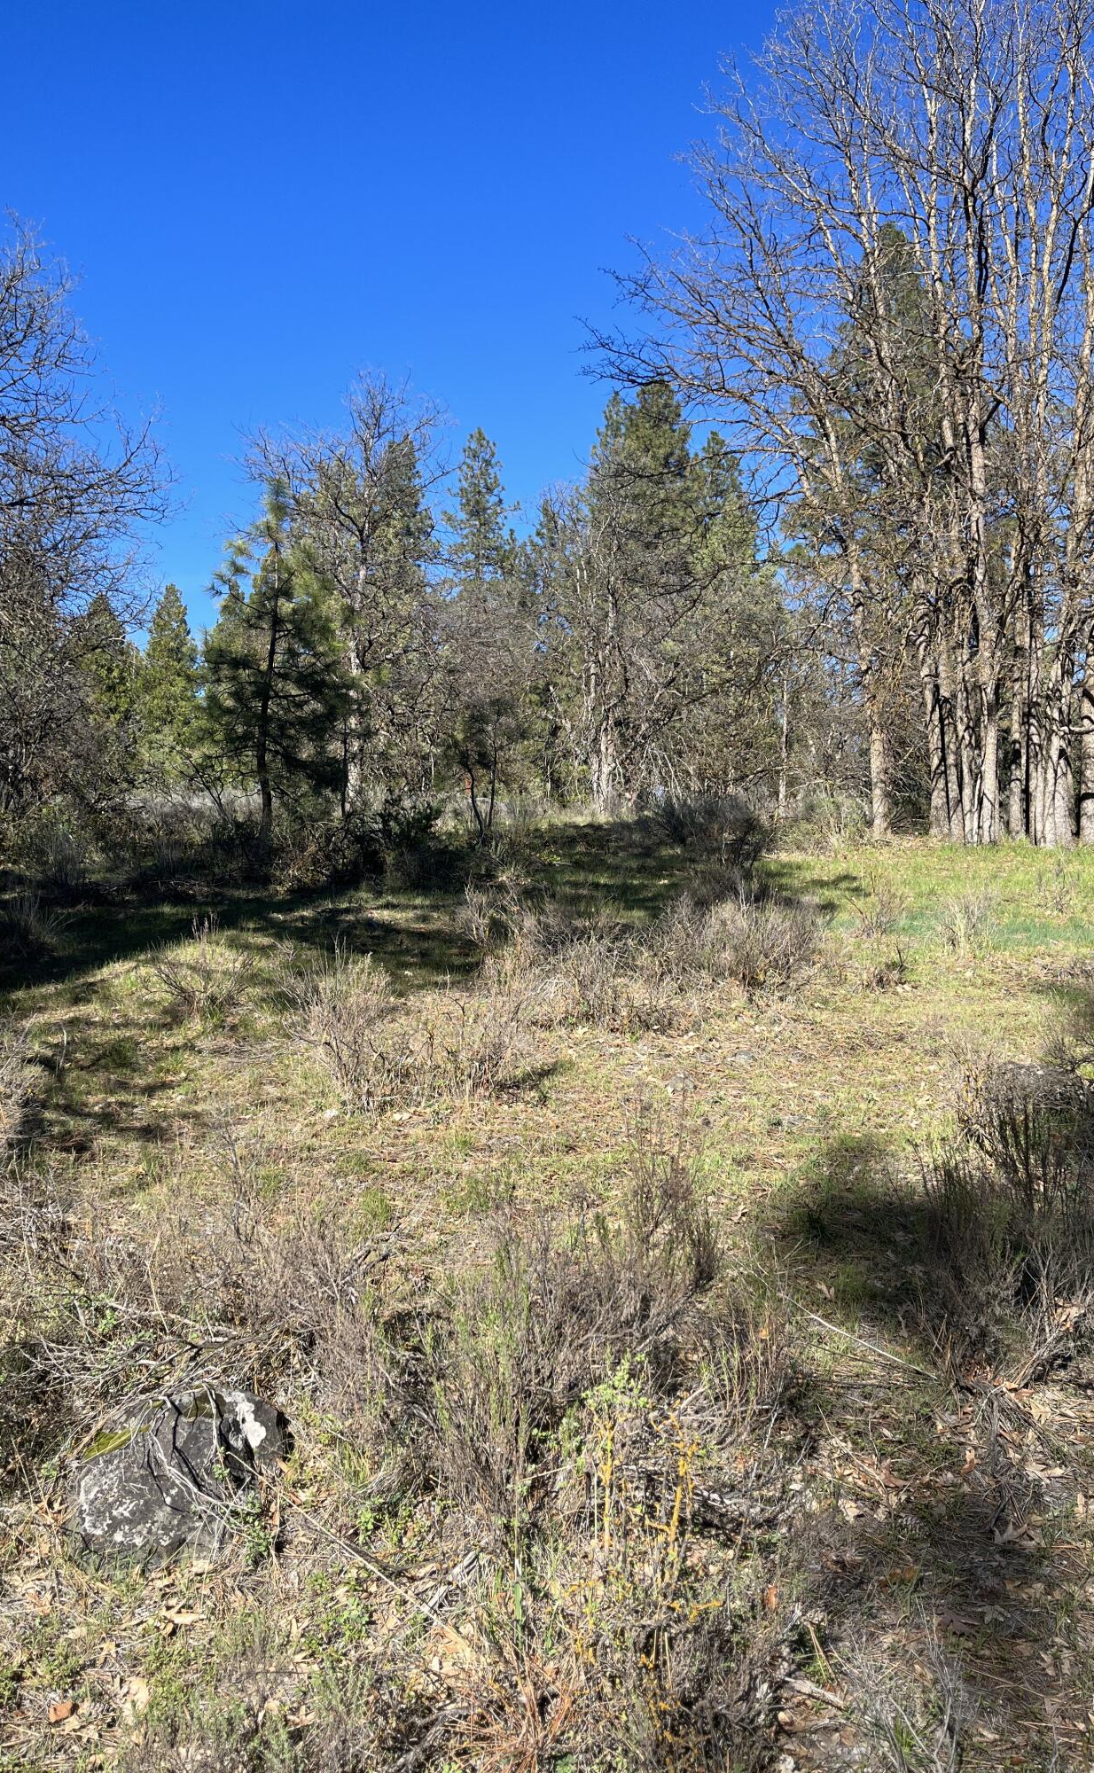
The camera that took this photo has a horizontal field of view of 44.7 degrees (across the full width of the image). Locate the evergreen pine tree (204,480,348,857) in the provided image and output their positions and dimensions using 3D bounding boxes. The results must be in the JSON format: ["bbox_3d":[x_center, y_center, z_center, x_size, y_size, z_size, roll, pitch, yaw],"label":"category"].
[{"bbox_3d":[-4.599,-3.686,22.500,2.400,6.200,2.400,0,5,0],"label":"evergreen pine tree"}]

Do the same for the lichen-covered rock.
[{"bbox_3d":[-0.740,1.178,2.680,0.400,0.220,0.360,0,5,0],"label":"lichen-covered rock"}]

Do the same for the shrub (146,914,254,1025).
[{"bbox_3d":[-2.058,0.497,7.900,0.630,0.600,0.600,0,5,0],"label":"shrub"}]

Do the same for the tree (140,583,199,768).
[{"bbox_3d":[-10.731,-5.632,38.000,1.900,6.100,1.900,0,5,0],"label":"tree"}]

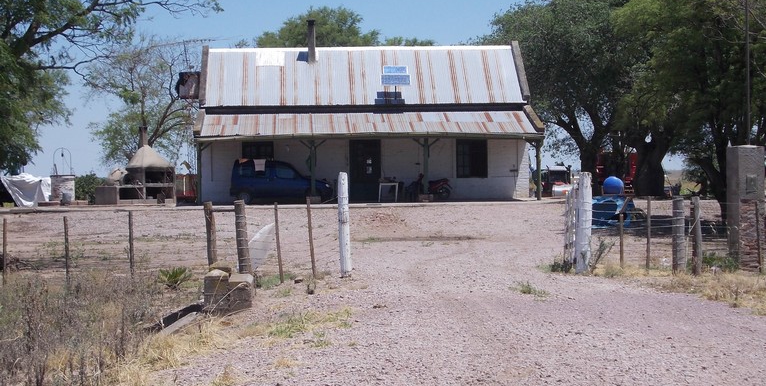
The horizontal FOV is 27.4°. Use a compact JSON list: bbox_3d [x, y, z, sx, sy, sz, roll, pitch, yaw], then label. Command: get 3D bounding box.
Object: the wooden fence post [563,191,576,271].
[{"bbox_3d":[2.962,0.569,24.808,0.170,1.217,0.170,1,1,0],"label":"wooden fence post"}]

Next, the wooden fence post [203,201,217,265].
[{"bbox_3d":[-2.717,0.711,24.807,0.140,1.157,0.140,-5,1,0],"label":"wooden fence post"}]

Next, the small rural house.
[{"bbox_3d":[-0.924,-3.448,66.241,13.600,7.600,10.000,-1,1,-4],"label":"small rural house"}]

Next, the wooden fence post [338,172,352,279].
[{"bbox_3d":[-0.583,0.494,24.410,0.155,1.626,0.155,-2,1,0],"label":"wooden fence post"}]

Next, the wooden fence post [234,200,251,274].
[{"bbox_3d":[-2.179,0.711,24.407,0.160,1.178,0.160,-5,1,0],"label":"wooden fence post"}]

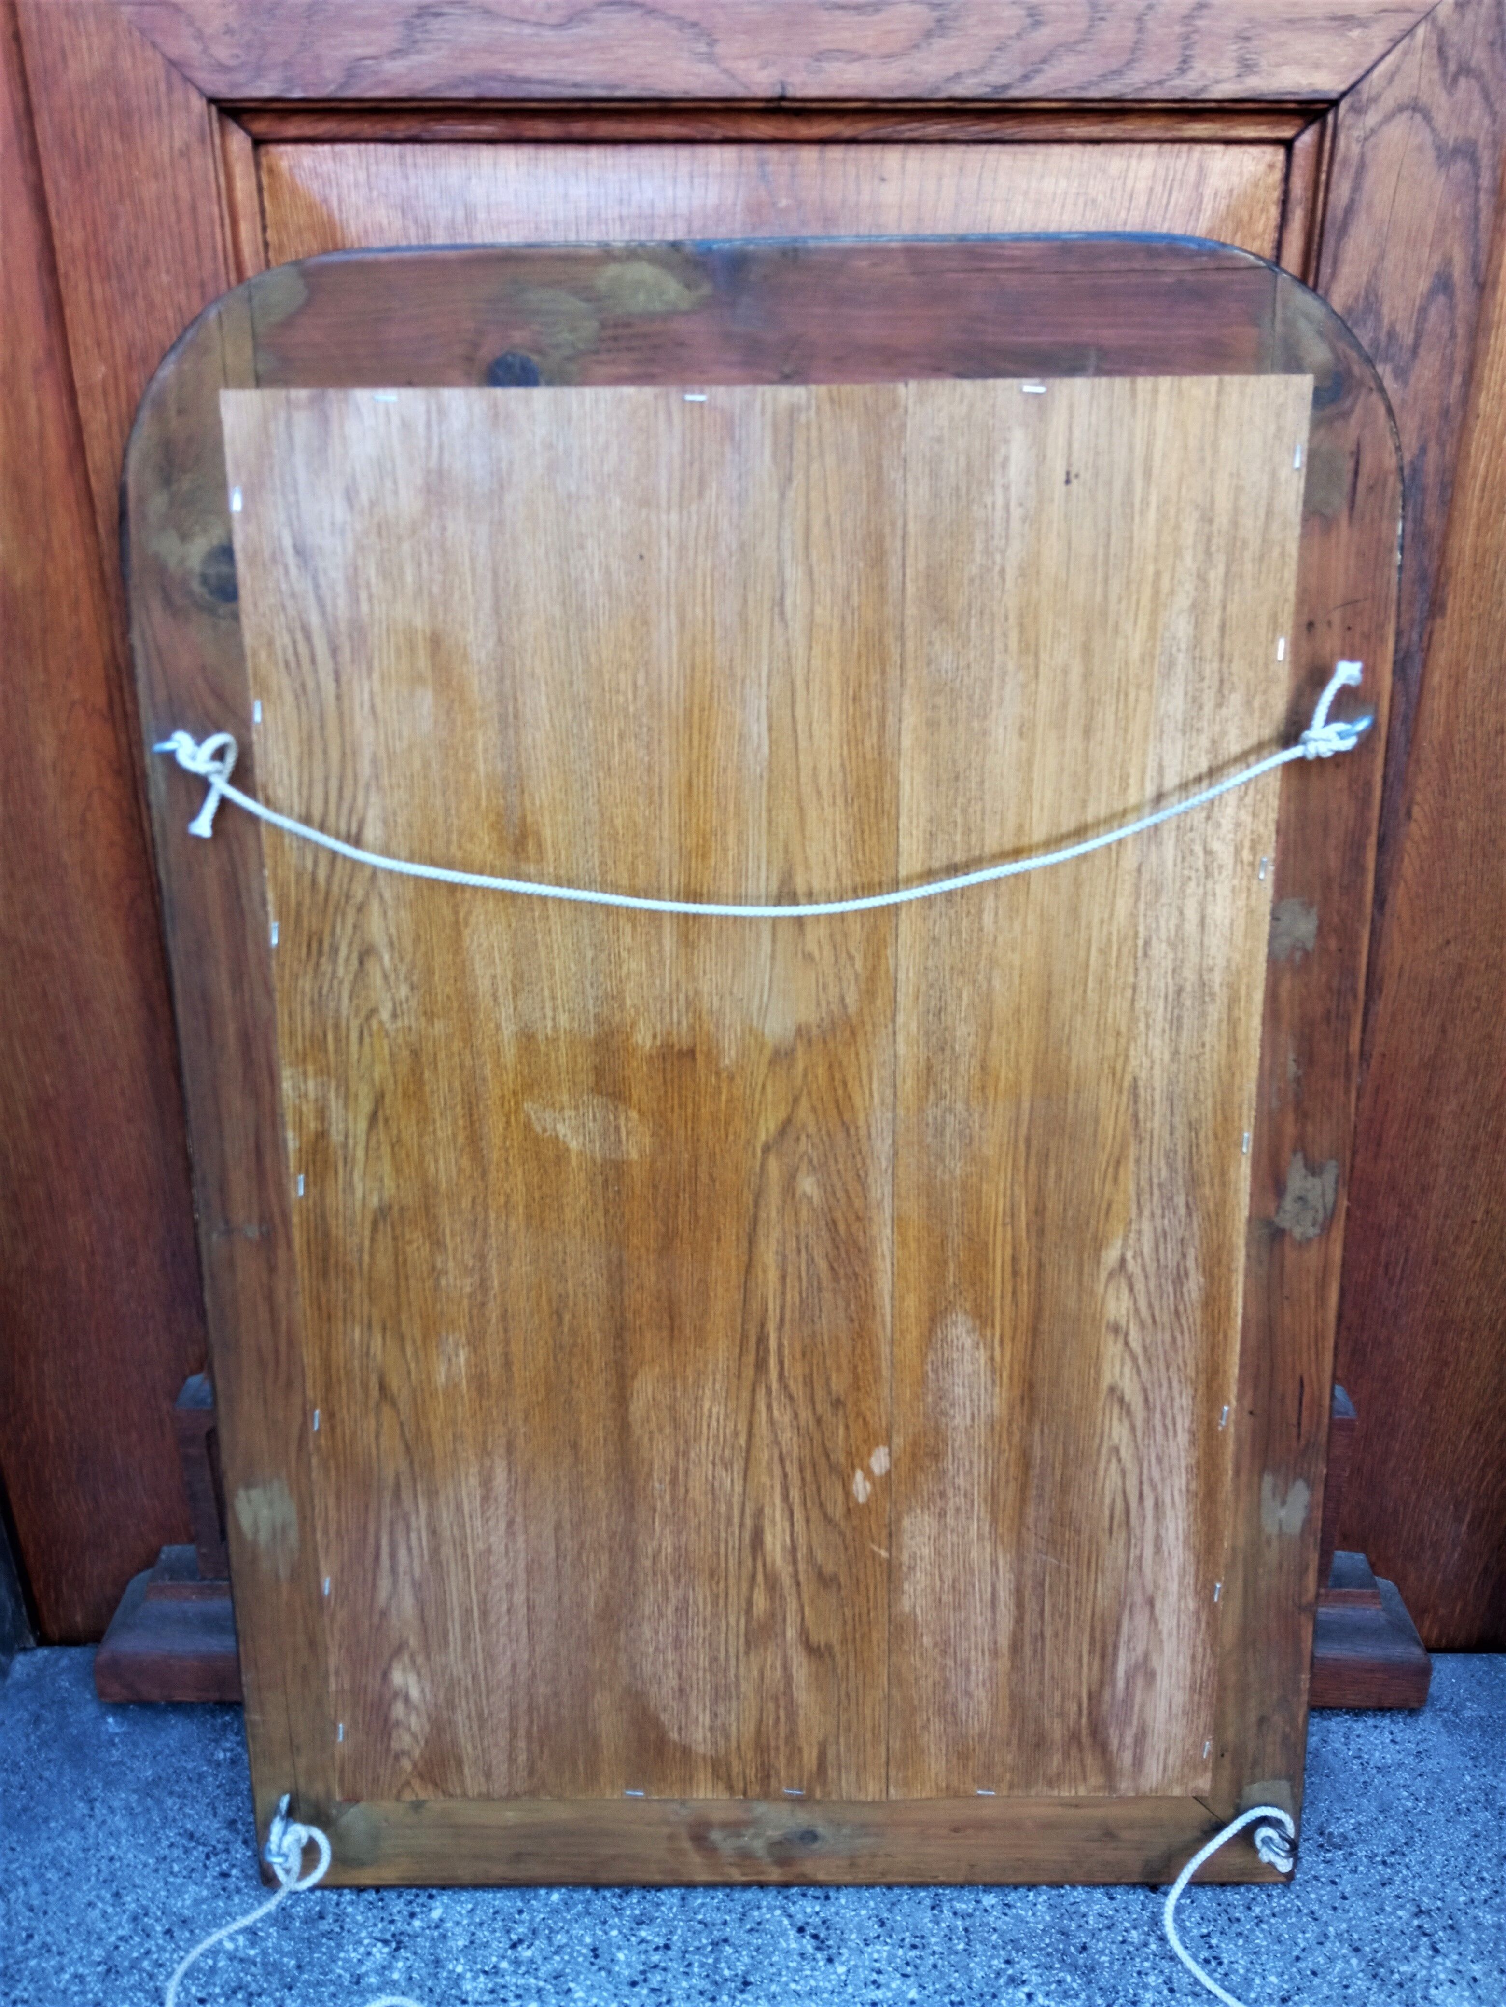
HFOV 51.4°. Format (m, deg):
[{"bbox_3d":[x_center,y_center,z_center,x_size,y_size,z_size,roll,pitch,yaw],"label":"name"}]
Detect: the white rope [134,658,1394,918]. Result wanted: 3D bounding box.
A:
[{"bbox_3d":[0.003,-0.114,0.853,0.665,0.138,0.038,0,14,1],"label":"white rope"}]

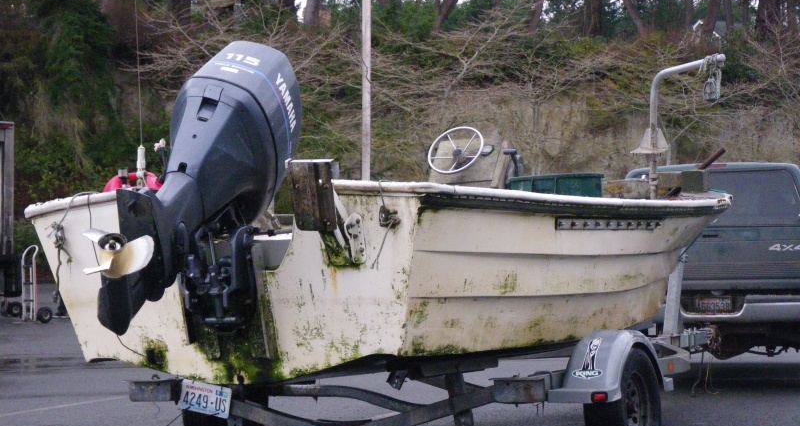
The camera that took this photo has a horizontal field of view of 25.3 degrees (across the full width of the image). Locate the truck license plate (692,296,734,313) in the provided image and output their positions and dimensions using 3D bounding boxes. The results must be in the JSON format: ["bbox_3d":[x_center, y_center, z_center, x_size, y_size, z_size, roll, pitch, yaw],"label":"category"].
[{"bbox_3d":[2.526,0.742,14.350,0.305,0.152,0.012,-1,-1,13],"label":"truck license plate"}]

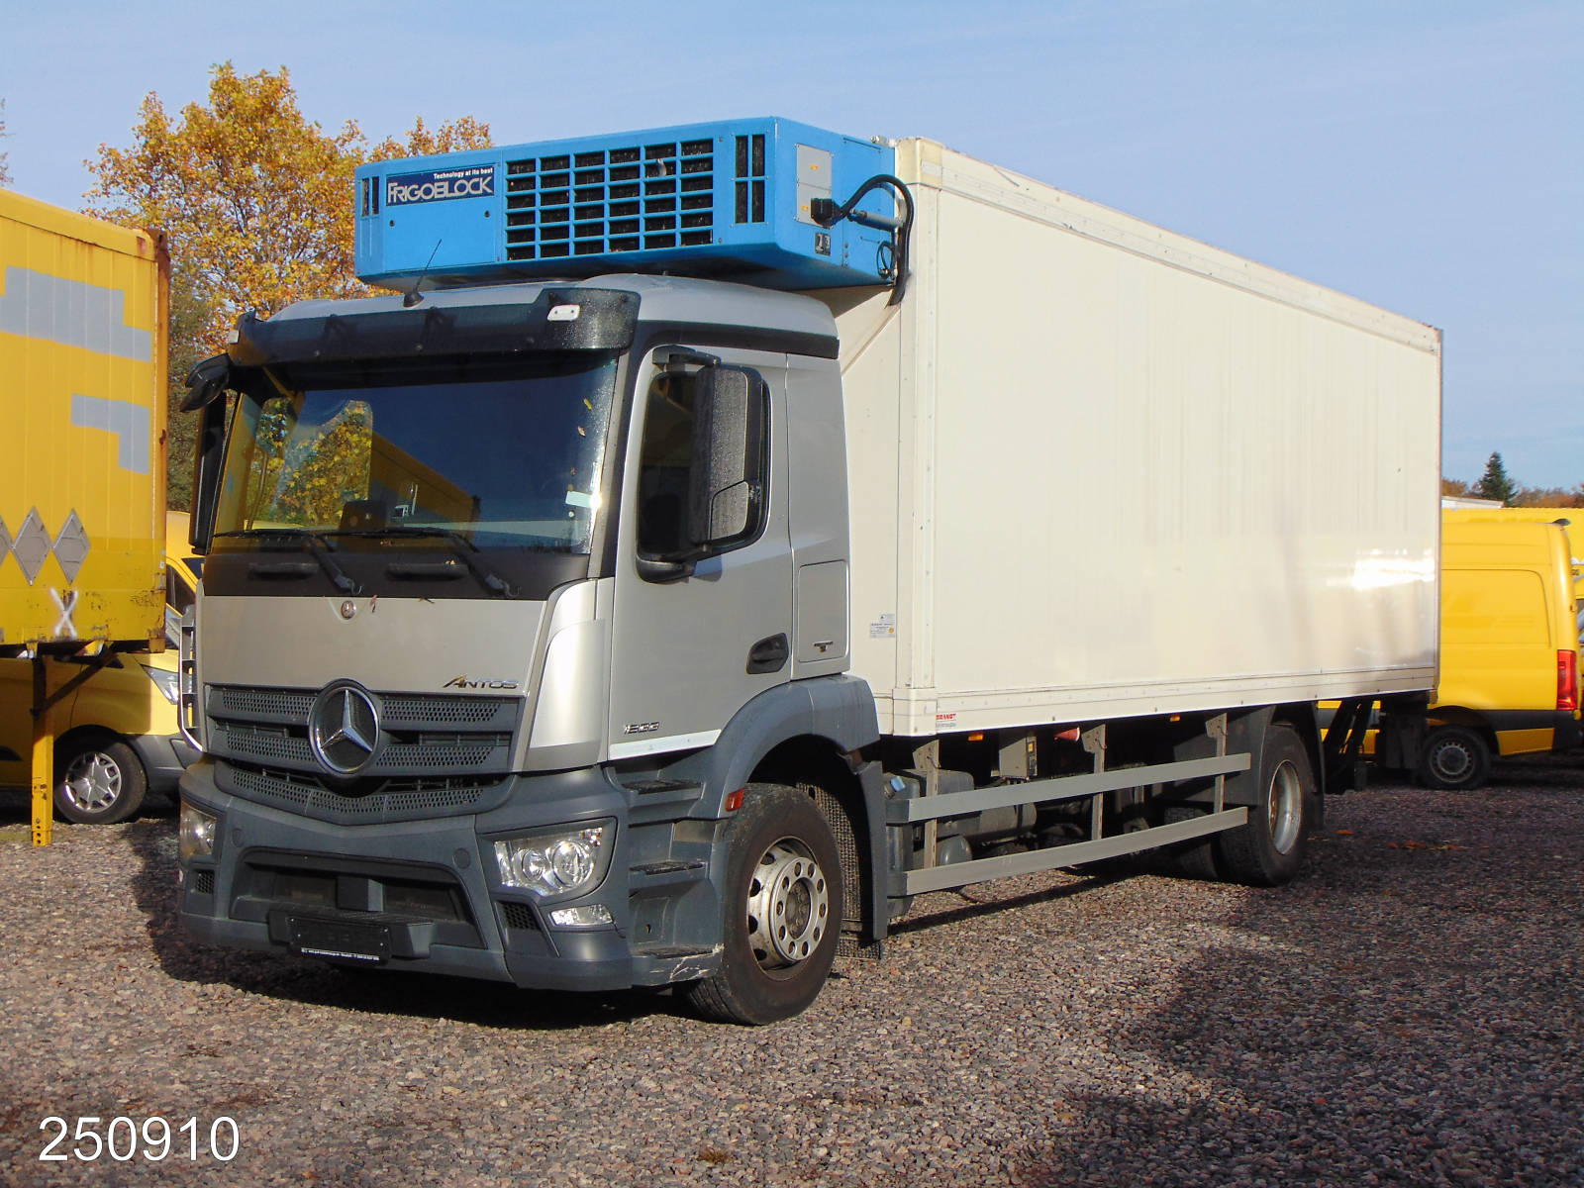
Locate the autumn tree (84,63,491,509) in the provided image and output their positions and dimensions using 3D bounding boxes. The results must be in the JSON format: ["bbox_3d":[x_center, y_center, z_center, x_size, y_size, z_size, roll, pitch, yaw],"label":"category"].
[{"bbox_3d":[-9.211,-3.967,42.000,7.800,11.530,7.500,1,0,0],"label":"autumn tree"}]

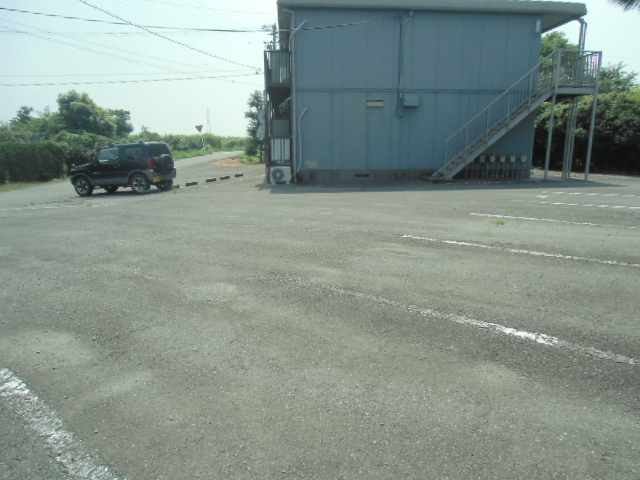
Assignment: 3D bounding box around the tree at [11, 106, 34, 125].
[{"bbox_3d":[-21.602,-7.893,32.354,1.900,3.400,1.900,-8,14,-33],"label":"tree"}]

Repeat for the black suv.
[{"bbox_3d":[-6.800,-2.450,15.280,3.395,1.700,1.475,0,12,15],"label":"black suv"}]

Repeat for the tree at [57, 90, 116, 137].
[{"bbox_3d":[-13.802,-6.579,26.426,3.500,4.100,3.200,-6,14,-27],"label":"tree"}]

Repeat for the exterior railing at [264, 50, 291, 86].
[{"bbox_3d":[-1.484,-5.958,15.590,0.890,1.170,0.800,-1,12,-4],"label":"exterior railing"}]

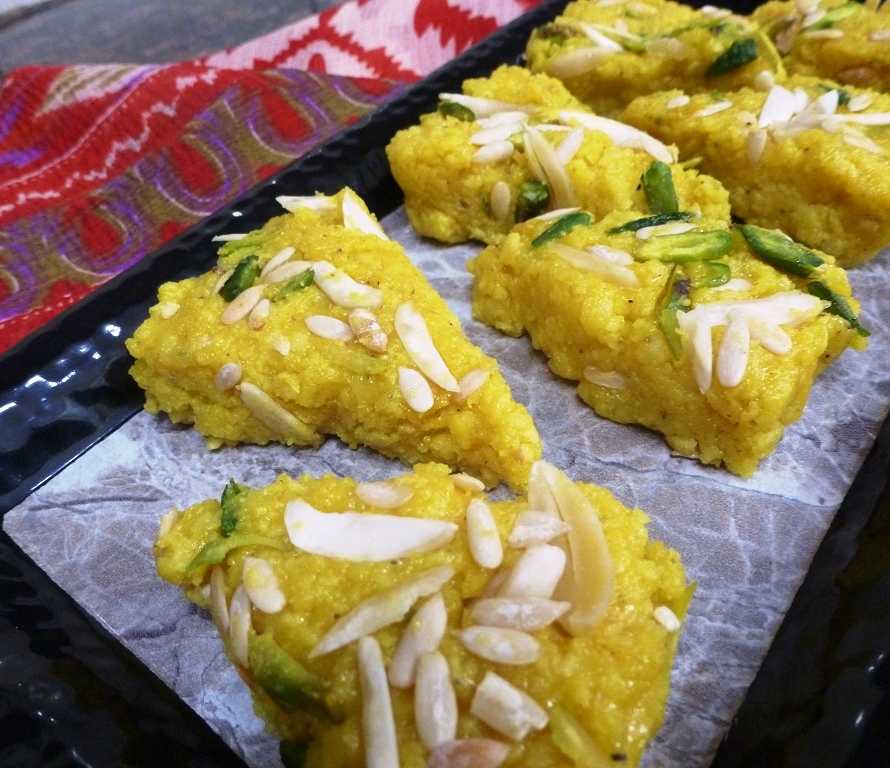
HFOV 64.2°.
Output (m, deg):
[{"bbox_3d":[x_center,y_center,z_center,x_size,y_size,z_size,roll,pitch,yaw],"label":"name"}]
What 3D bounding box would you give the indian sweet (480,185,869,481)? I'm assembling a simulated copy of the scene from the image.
[{"bbox_3d":[0.041,-0.017,0.142,0.068,0.021,0.040,30,57,33],"label":"indian sweet"}]

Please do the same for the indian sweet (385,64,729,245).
[{"bbox_3d":[0.030,-0.050,0.176,0.049,0.022,0.084,-39,52,-25],"label":"indian sweet"}]

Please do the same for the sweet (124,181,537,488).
[{"bbox_3d":[-0.014,-0.003,0.139,0.081,0.021,0.055,31,58,33],"label":"sweet"}]

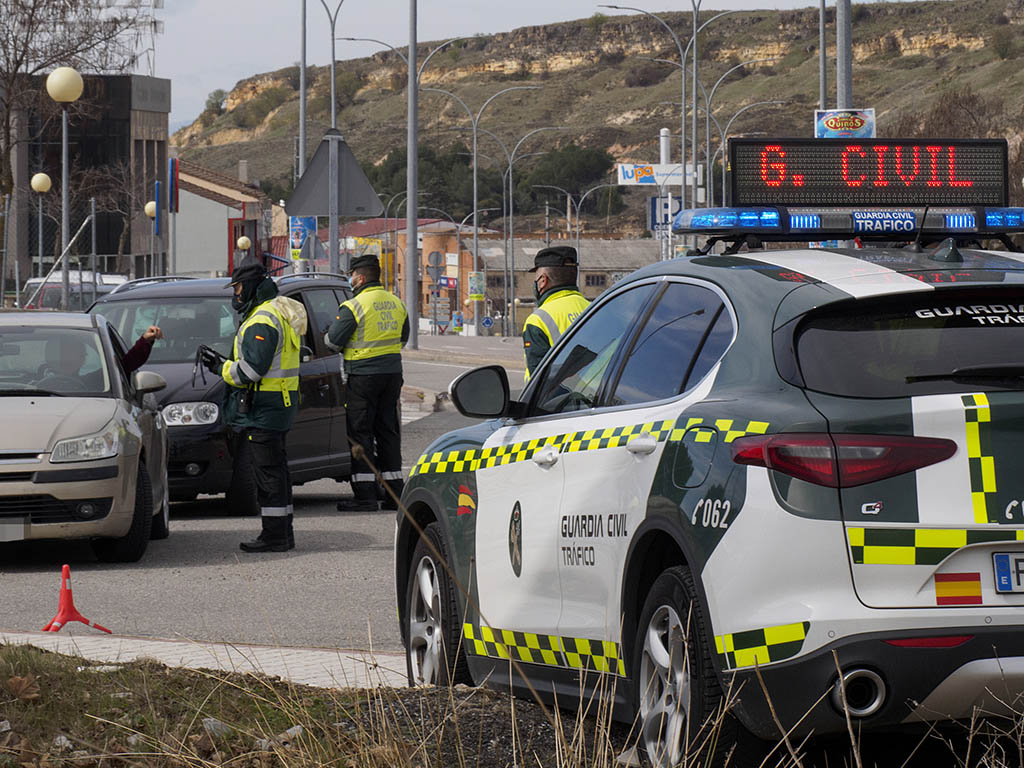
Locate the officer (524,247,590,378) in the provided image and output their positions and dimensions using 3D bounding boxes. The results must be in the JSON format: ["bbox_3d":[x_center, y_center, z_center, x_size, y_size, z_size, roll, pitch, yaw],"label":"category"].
[{"bbox_3d":[0.256,0.219,20.200,0.420,1.780,0.560,1,2,41],"label":"officer"}]

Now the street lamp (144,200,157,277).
[{"bbox_3d":[-9.969,-2.862,115.000,0.470,4.400,0.470,0,1,0],"label":"street lamp"}]

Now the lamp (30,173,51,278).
[{"bbox_3d":[-10.679,-2.578,94.000,0.470,4.400,0.470,0,1,0],"label":"lamp"}]

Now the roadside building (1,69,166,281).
[{"bbox_3d":[-14.300,-5.800,141.000,6.200,9.000,6.500,0,1,-6],"label":"roadside building"}]

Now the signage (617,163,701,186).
[{"bbox_3d":[8.606,-12.112,240.000,4.900,1.200,0.400,0,1,-5],"label":"signage"}]

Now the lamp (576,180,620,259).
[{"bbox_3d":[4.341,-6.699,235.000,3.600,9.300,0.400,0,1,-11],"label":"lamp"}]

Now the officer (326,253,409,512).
[{"bbox_3d":[-1.022,-0.007,29.300,0.440,1.810,0.580,1,2,40],"label":"officer"}]

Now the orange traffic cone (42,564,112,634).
[{"bbox_3d":[-1.983,0.988,18.900,0.330,0.330,0.340,0,1,0],"label":"orange traffic cone"}]

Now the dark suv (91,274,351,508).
[{"bbox_3d":[-2.257,0.051,30.300,1.840,1.690,4.430,0,1,15],"label":"dark suv"}]

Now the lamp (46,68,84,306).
[{"bbox_3d":[-5.610,-1.780,52.000,0.470,4.400,0.470,0,1,0],"label":"lamp"}]

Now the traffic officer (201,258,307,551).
[{"bbox_3d":[-1.585,0.141,25.400,0.640,1.780,0.580,0,1,5],"label":"traffic officer"}]

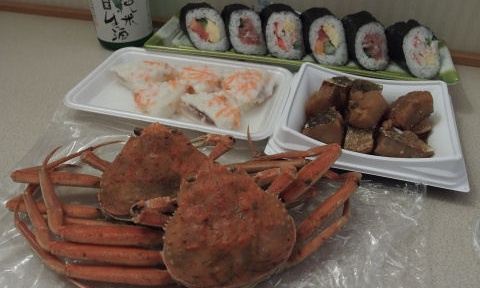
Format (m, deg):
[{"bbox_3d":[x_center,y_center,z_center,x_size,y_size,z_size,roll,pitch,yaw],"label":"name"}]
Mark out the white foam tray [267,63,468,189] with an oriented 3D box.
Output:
[{"bbox_3d":[0.107,-0.024,0.330,0.146,0.028,0.125,10,39,13],"label":"white foam tray"}]

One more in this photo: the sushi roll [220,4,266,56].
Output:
[{"bbox_3d":[0.005,-0.124,0.421,0.041,0.052,0.042,-8,39,-9],"label":"sushi roll"}]

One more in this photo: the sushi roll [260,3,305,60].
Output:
[{"bbox_3d":[0.046,-0.120,0.417,0.043,0.052,0.041,-4,38,-5],"label":"sushi roll"}]

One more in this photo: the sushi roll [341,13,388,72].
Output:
[{"bbox_3d":[0.130,-0.106,0.402,0.040,0.051,0.042,-4,38,-5],"label":"sushi roll"}]

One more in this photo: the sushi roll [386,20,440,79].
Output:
[{"bbox_3d":[0.171,-0.094,0.382,0.042,0.052,0.042,-3,38,-3],"label":"sushi roll"}]

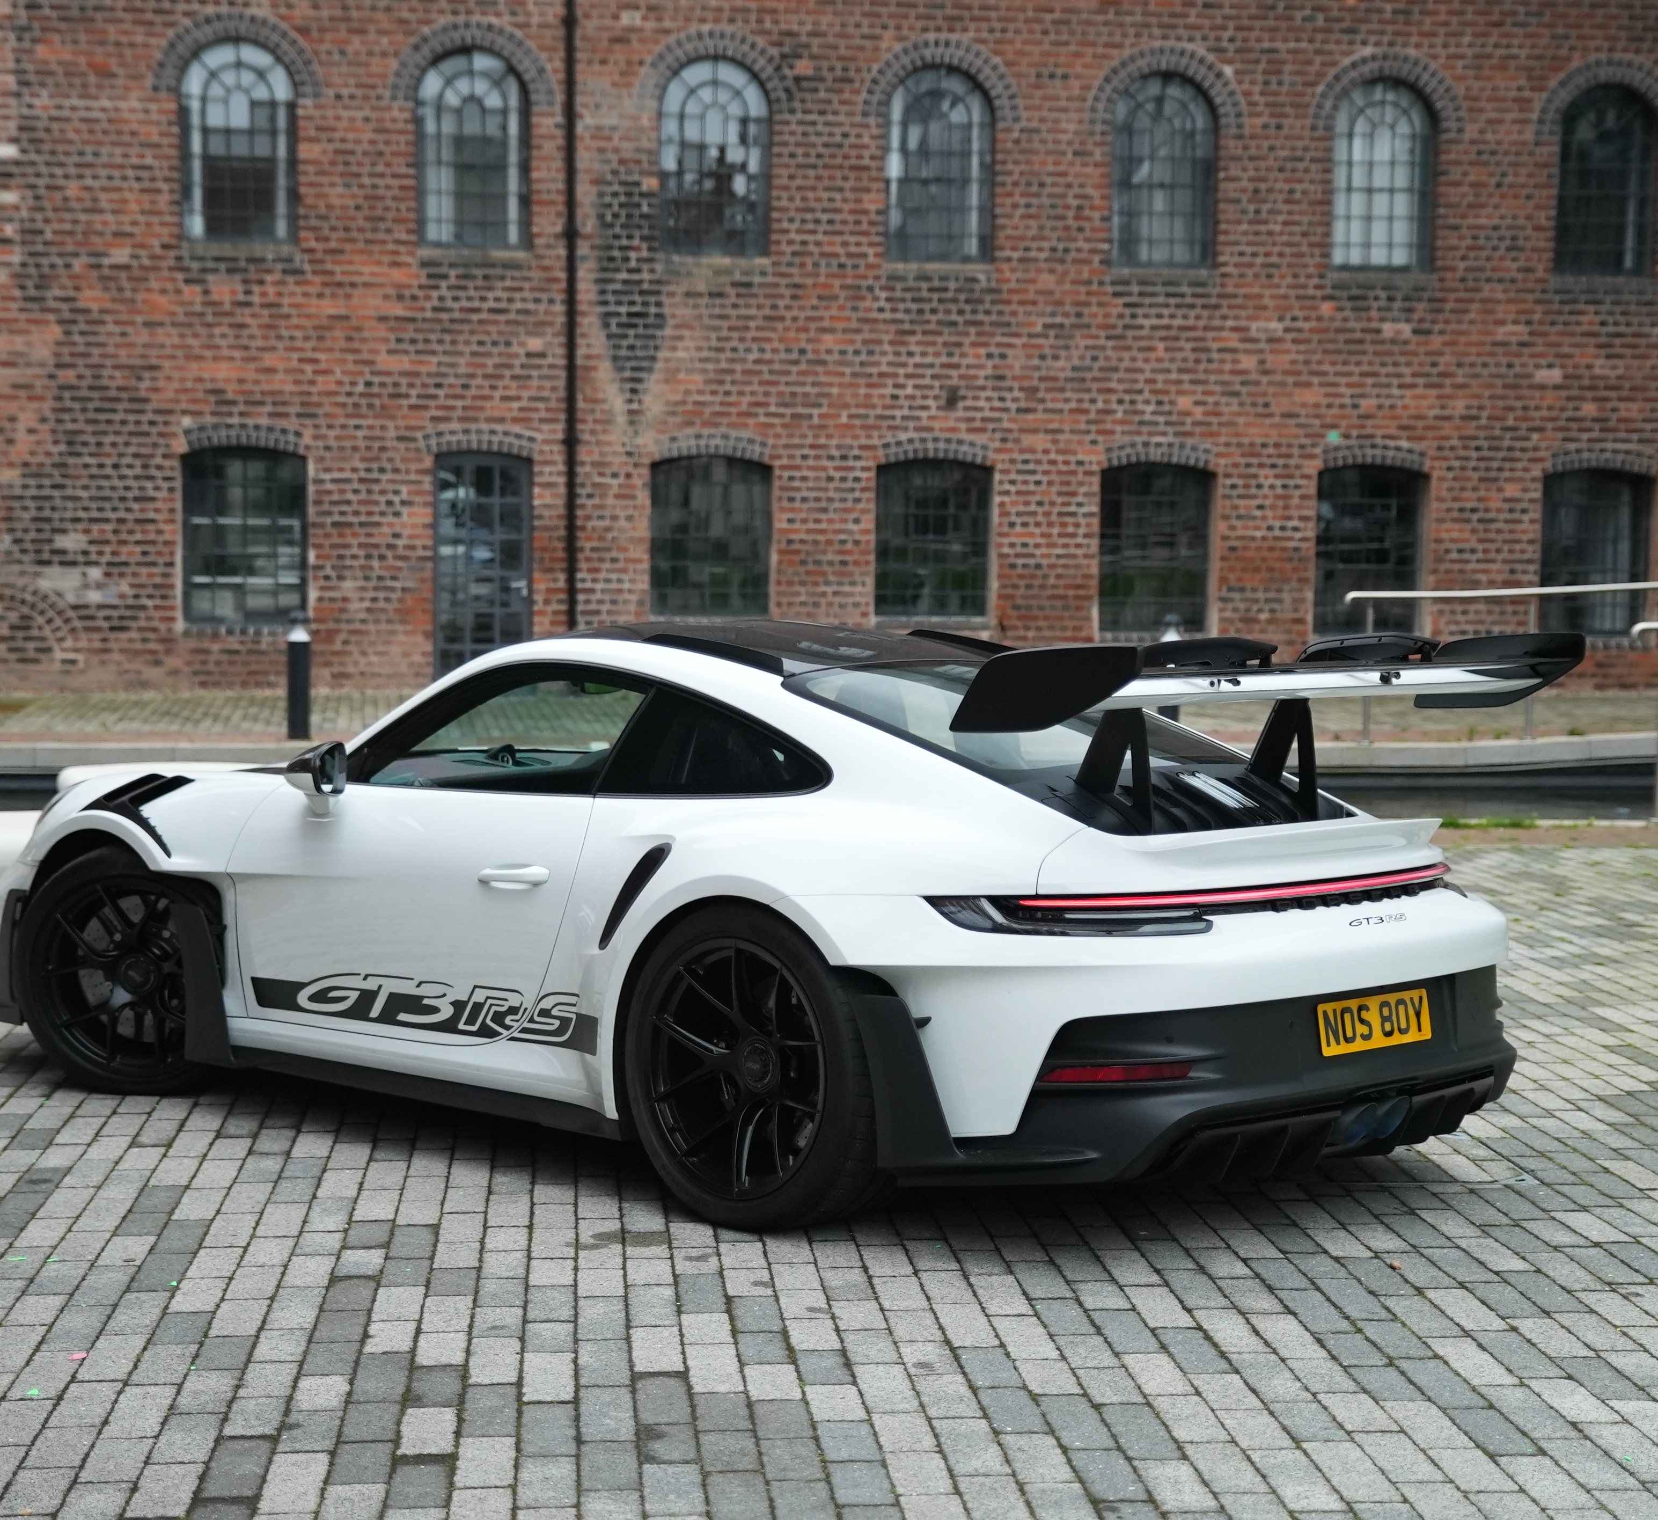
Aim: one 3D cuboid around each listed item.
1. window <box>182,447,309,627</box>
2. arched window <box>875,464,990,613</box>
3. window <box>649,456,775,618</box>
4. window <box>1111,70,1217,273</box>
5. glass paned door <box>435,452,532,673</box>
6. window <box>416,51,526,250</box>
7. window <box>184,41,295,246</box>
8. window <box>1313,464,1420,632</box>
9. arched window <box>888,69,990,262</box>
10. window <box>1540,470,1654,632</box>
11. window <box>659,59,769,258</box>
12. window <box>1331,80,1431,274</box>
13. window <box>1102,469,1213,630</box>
[{"bbox_3d":[-5.151,-1.973,27.907,1.065,1.570,0.150,0,4,-7],"label":"window"},{"bbox_3d":[0.921,-1.942,27.752,0.999,1.355,0.150,0,6,-5],"label":"arched window"},{"bbox_3d":[-1.053,-2.011,28.393,1.079,1.431,0.150,0,4,-7],"label":"window"},{"bbox_3d":[3.029,-5.332,28.637,0.942,1.733,0.150,0,4,-7],"label":"window"},{"bbox_3d":[-3.077,-1.684,28.175,0.857,2.124,0.150,0,4,-7],"label":"glass paned door"},{"bbox_3d":[-3.062,-5.219,27.026,0.932,1.692,0.150,0,6,-5],"label":"window"},{"bbox_3d":[-5.018,-5.245,26.845,0.951,1.680,0.150,0,6,-5],"label":"window"},{"bbox_3d":[4.797,-1.873,28.114,0.957,1.467,0.150,0,6,-5],"label":"window"},{"bbox_3d":[0.987,-5.331,28.393,0.943,1.726,0.150,0,4,-7],"label":"arched window"},{"bbox_3d":[6.882,-1.870,28.305,0.995,1.446,0.150,0,6,-5],"label":"window"},{"bbox_3d":[-0.987,-5.188,27.219,0.938,1.689,0.150,0,6,-5],"label":"window"},{"bbox_3d":[4.854,-5.127,27.760,0.878,1.646,0.150,0,6,-5],"label":"window"},{"bbox_3d":[2.982,-1.932,28.880,1.033,1.553,0.150,0,4,-7],"label":"window"}]

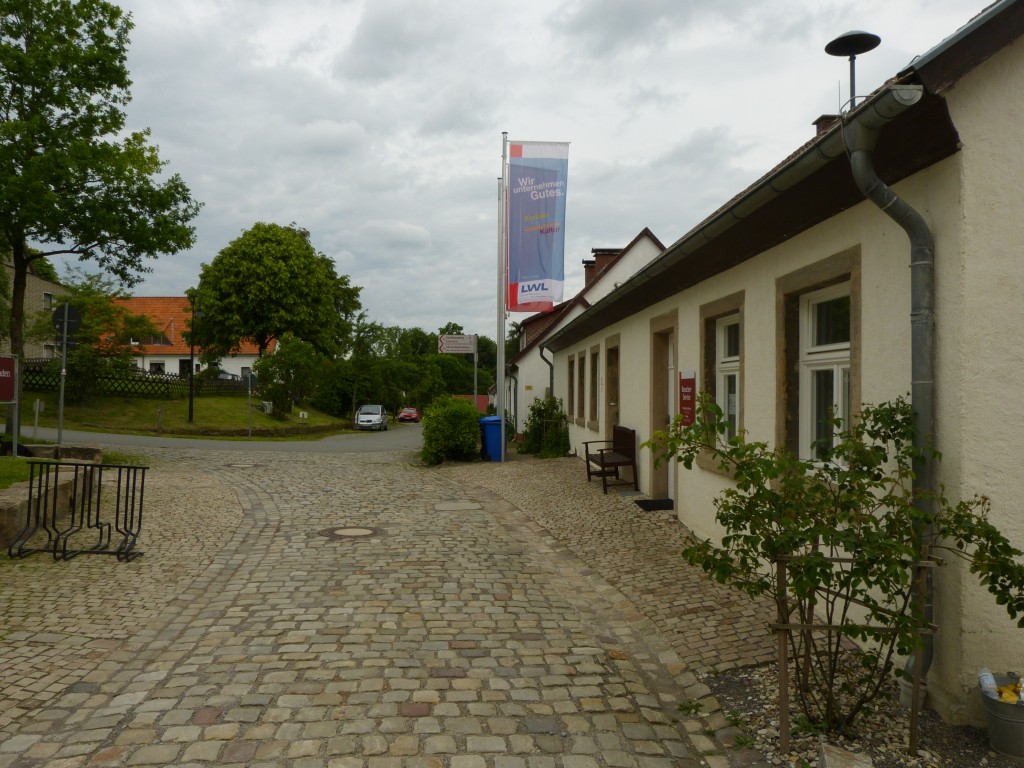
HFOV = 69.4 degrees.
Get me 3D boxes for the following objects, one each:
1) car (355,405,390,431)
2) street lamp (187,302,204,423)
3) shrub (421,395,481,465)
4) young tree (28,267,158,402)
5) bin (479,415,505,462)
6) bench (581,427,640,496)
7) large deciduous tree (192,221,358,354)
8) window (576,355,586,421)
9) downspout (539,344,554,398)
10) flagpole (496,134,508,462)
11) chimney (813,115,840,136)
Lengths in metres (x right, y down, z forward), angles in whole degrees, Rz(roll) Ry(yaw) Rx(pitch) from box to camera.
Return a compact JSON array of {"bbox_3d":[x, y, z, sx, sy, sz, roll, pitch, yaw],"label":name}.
[{"bbox_3d":[-9.422,2.208,50.152,1.780,1.660,4.300,0,0,-3],"label":"car"},{"bbox_3d":[-12.074,-0.823,28.300,0.620,4.600,0.420,0,-1,0],"label":"street lamp"},{"bbox_3d":[-1.477,1.089,17.900,1.400,1.600,1.350,0,0,-2],"label":"shrub"},{"bbox_3d":[-15.846,-1.874,28.000,4.600,4.850,4.300,0,0,-30],"label":"young tree"},{"bbox_3d":[-0.374,1.186,15.800,0.600,0.970,0.520,0,-1,7],"label":"bin"},{"bbox_3d":[1.512,1.115,11.350,0.620,0.900,1.500,0,0,-2],"label":"bench"},{"bbox_3d":[-14.525,-4.821,46.000,10.000,10.400,9.600,0,-1,0],"label":"large deciduous tree"},{"bbox_3d":[1.684,0.083,17.080,0.200,1.460,1.250,0,0,-2],"label":"window"},{"bbox_3d":[0.961,0.261,20.300,0.420,2.650,0.120,0,-1,-4],"label":"downspout"},{"bbox_3d":[-0.170,-1.813,15.500,0.120,6.900,0.120,0,-1,-4],"label":"flagpole"},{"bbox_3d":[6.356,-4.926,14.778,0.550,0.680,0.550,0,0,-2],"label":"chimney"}]

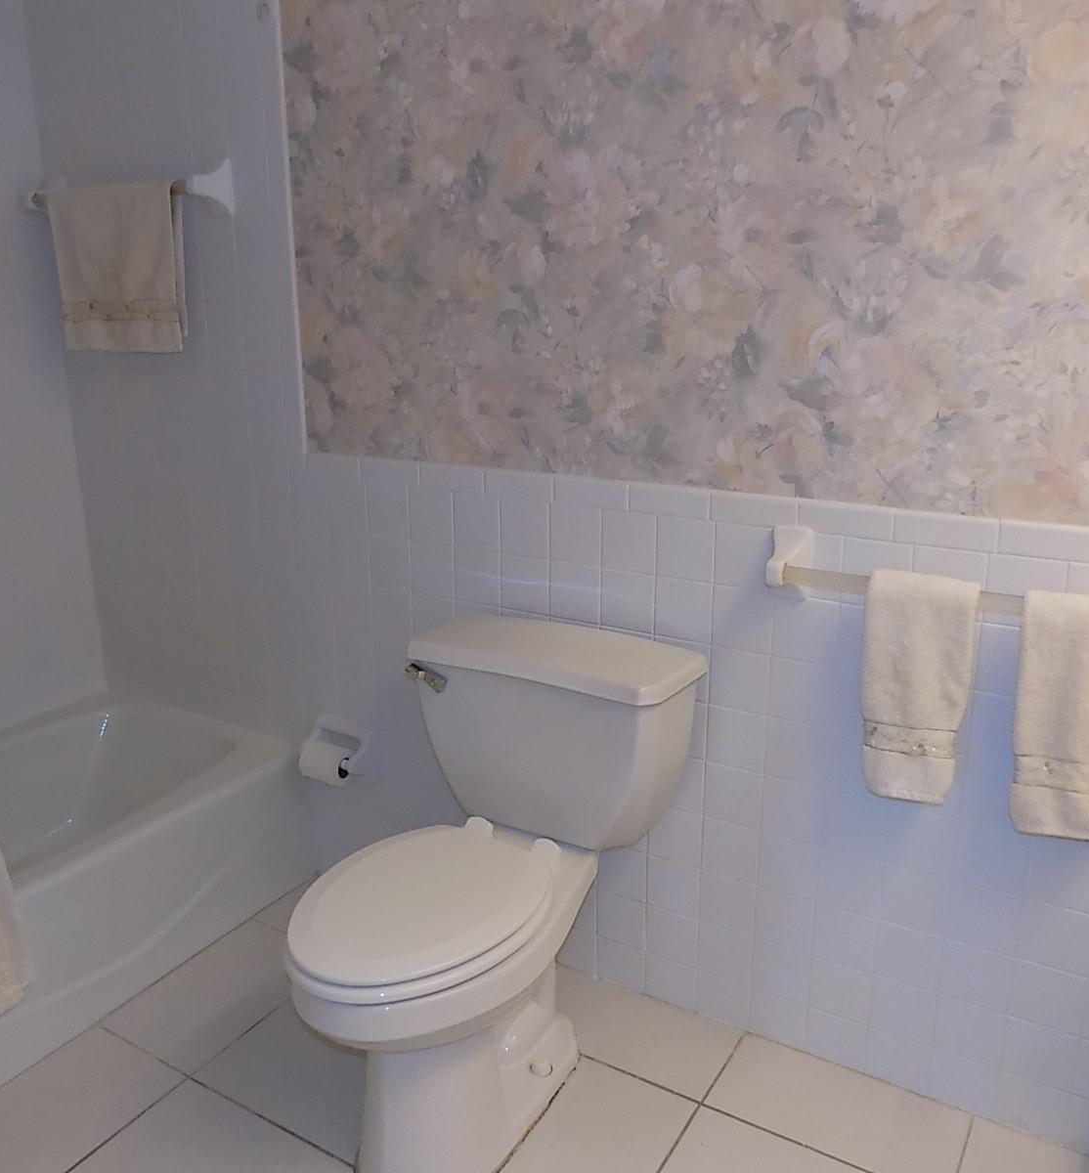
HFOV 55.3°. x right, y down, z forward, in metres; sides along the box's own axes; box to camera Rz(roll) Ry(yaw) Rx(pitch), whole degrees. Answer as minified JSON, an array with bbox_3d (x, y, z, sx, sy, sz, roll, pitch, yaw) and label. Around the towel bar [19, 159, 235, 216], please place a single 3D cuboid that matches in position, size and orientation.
[{"bbox_3d":[-0.920,-0.856,2.256,0.590,0.109,0.082,9,18,29],"label":"towel bar"}]

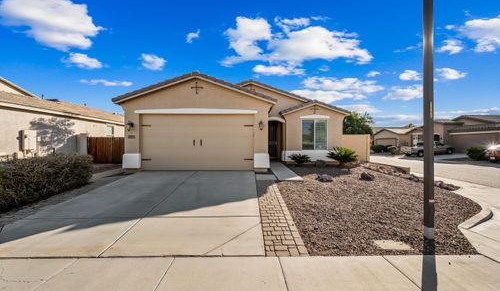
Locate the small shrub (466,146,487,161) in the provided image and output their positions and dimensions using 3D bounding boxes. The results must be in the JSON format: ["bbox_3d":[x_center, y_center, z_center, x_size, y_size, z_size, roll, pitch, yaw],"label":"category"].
[{"bbox_3d":[21.300,0.730,18.300,1.500,1.300,1.400,0,0,0],"label":"small shrub"}]

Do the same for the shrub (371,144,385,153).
[{"bbox_3d":[21.000,0.600,32.000,1.850,1.300,1.750,0,0,0],"label":"shrub"}]

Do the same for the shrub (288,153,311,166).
[{"bbox_3d":[2.640,0.760,10.400,1.170,0.620,1.100,0,0,0],"label":"shrub"}]

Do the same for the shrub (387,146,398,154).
[{"bbox_3d":[20.600,0.680,28.000,1.300,1.150,1.250,0,0,0],"label":"shrub"}]

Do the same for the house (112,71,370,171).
[{"bbox_3d":[0.100,-1.380,14.600,11.500,4.920,13.400,0,0,0],"label":"house"}]

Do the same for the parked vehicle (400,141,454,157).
[{"bbox_3d":[22.300,0.420,24.500,5.400,1.720,1.870,0,0,-6],"label":"parked vehicle"}]

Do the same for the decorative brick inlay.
[{"bbox_3d":[0.530,1.410,4.680,0.620,0.060,3.880,0,5,0],"label":"decorative brick inlay"}]

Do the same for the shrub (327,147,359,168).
[{"bbox_3d":[4.800,0.600,10.100,1.550,0.980,1.450,0,0,0],"label":"shrub"}]

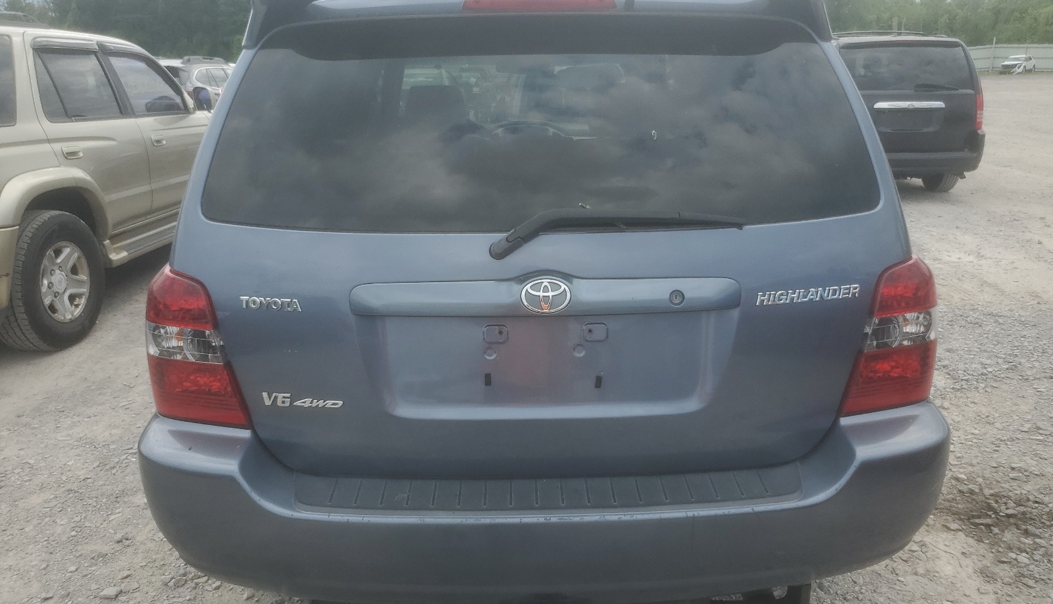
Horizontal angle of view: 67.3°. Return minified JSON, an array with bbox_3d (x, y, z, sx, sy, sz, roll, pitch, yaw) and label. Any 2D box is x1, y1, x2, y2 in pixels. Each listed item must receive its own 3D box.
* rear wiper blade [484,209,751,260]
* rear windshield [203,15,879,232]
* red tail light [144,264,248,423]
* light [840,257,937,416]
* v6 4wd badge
[{"bbox_3d":[0.165,-0.135,1.498,0.490,0.100,0.070,-1,-8,1],"label":"rear wiper blade"},{"bbox_3d":[0.022,-0.376,1.641,1.380,0.480,0.120,-1,-13,1],"label":"rear windshield"},{"bbox_3d":[-0.704,0.082,1.694,0.265,0.315,0.230,-1,17,1],"label":"red tail light"},{"bbox_3d":[0.762,0.061,1.670,0.265,0.315,0.230,-1,17,1],"label":"light"},{"bbox_3d":[-0.457,0.206,1.619,0.167,0.032,0.010,1,12,10],"label":"v6 4wd badge"}]

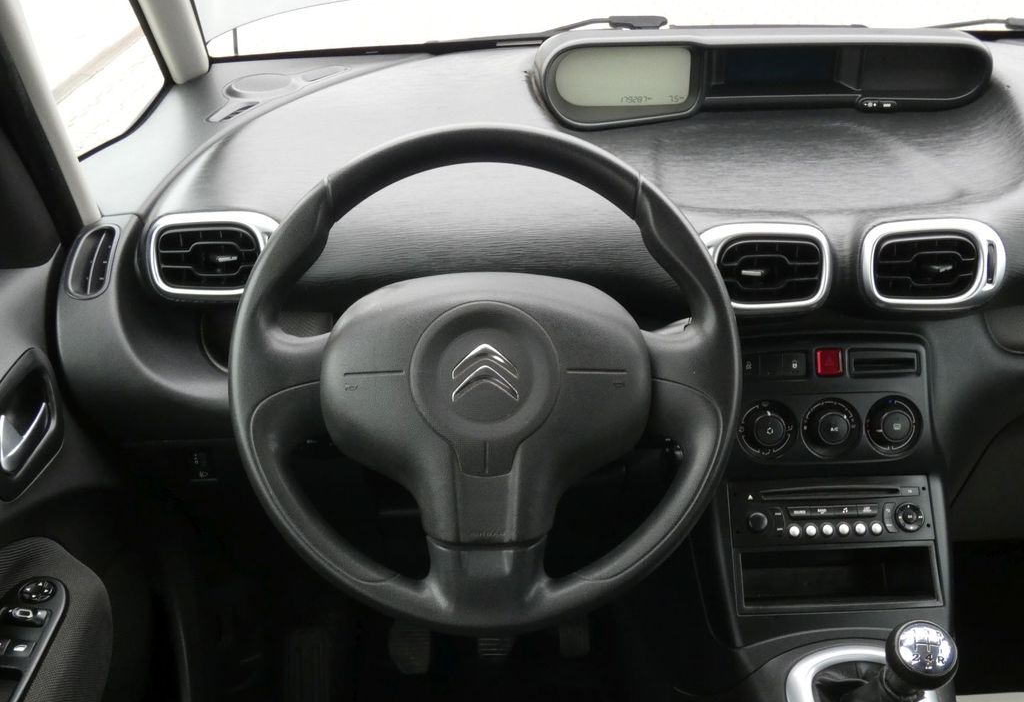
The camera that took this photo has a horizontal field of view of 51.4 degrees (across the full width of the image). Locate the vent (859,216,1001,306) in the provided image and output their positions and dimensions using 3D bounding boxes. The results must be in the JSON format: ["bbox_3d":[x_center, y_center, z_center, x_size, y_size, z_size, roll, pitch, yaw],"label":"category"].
[{"bbox_3d":[0.403,-0.084,1.020,0.126,0.082,0.045,-4,8,-8],"label":"vent"}]

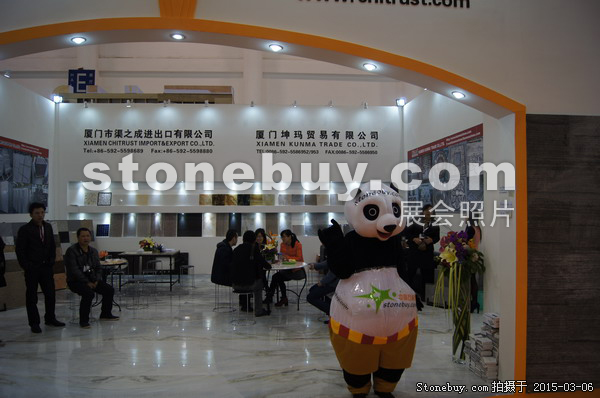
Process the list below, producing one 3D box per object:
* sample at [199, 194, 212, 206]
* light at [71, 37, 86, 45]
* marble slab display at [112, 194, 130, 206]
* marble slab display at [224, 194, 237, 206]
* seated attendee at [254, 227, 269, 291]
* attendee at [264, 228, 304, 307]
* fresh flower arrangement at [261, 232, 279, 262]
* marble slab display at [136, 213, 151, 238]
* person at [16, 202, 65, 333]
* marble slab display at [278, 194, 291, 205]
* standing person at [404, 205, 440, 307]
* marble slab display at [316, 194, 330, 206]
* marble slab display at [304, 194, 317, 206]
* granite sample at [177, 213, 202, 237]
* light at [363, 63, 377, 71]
[{"bbox_3d":[-2.432,0.034,11.650,0.320,0.300,0.030,0,-10,-3],"label":"sample"},{"bbox_3d":[-1.867,-1.339,3.800,0.125,0.040,0.125,-5,-2,0],"label":"light"},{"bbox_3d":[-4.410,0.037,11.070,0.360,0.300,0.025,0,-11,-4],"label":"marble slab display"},{"bbox_3d":[-1.656,0.034,10.862,0.300,0.280,0.025,0,-13,-4],"label":"marble slab display"},{"bbox_3d":[-0.653,1.167,7.926,0.480,1.280,0.750,0,-1,-6],"label":"seated attendee"},{"bbox_3d":[-0.263,1.165,7.626,0.680,1.270,0.470,1,-1,-23],"label":"attendee"},{"bbox_3d":[-0.507,0.823,7.550,0.280,0.500,0.270,0,-2,0],"label":"fresh flower arrangement"},{"bbox_3d":[-3.779,0.638,10.904,0.300,0.590,0.025,0,-10,-4],"label":"marble slab display"},{"bbox_3d":[-3.530,0.910,6.150,0.420,1.700,0.550,-1,-1,41],"label":"person"},{"bbox_3d":[-0.378,0.034,10.945,0.300,0.280,0.025,0,-13,-4],"label":"marble slab display"},{"bbox_3d":[2.020,0.950,7.380,0.570,1.710,0.400,0,-1,22],"label":"standing person"},{"bbox_3d":[0.585,0.035,11.188,0.300,0.300,0.025,0,-15,-4],"label":"marble slab display"},{"bbox_3d":[0.276,0.034,10.988,0.300,0.280,0.025,0,-13,-4],"label":"marble slab display"},{"bbox_3d":[-2.687,0.640,10.975,0.600,0.590,0.025,0,-10,-4],"label":"granite sample"},{"bbox_3d":[0.641,-1.206,4.100,0.130,0.040,0.130,15,-1,-3],"label":"light"}]

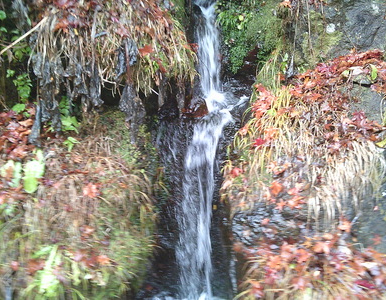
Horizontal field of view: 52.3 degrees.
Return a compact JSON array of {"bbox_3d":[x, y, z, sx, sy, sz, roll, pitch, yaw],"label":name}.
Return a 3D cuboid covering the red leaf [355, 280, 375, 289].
[{"bbox_3d":[0.602,0.469,1.370,0.070,0.012,0.035,0,31,6],"label":"red leaf"}]

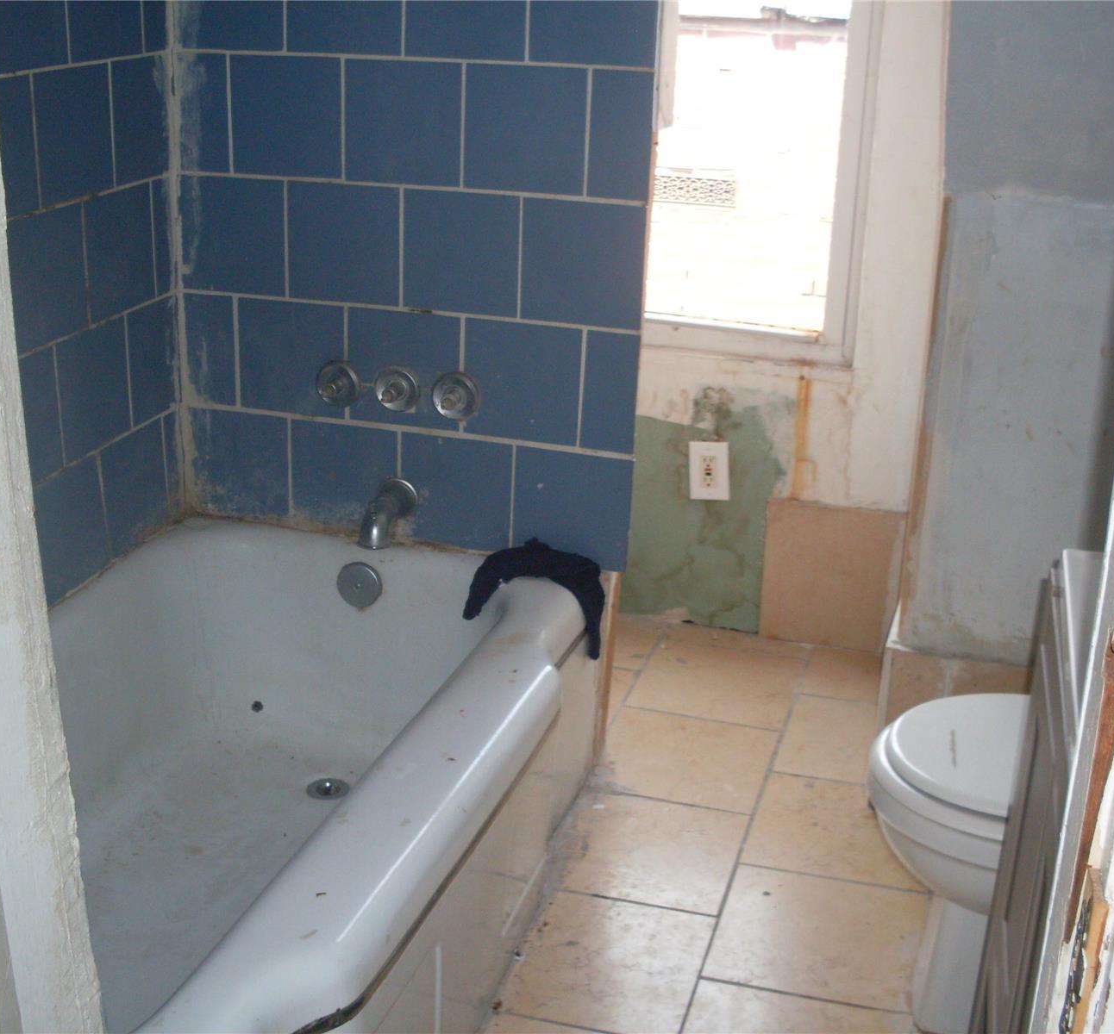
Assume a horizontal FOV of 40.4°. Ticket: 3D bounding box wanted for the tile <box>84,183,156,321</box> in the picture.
[{"bbox_3d":[-0.690,-0.419,2.379,0.010,0.199,0.200,8,22,15],"label":"tile"}]

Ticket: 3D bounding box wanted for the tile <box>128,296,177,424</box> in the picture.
[{"bbox_3d":[-0.676,-0.264,2.524,0.010,0.199,0.162,8,22,15],"label":"tile"}]

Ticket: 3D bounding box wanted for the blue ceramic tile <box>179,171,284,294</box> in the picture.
[{"bbox_3d":[-0.536,-0.467,2.505,0.204,0.199,0.010,8,22,15],"label":"blue ceramic tile"}]

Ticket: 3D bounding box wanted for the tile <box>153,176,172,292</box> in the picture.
[{"bbox_3d":[-0.669,-0.475,2.559,0.010,0.201,0.059,8,22,15],"label":"tile"}]

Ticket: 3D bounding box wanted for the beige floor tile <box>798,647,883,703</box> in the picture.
[{"bbox_3d":[0.579,0.322,3.073,0.159,0.010,0.225,8,22,15],"label":"beige floor tile"}]

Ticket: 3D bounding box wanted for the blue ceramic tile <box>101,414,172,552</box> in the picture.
[{"bbox_3d":[-0.724,-0.047,2.582,0.010,0.201,0.201,8,22,15],"label":"blue ceramic tile"}]

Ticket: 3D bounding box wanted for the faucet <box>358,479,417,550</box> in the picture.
[{"bbox_3d":[-0.296,-0.006,2.589,0.066,0.088,0.122,7,21,14],"label":"faucet"}]

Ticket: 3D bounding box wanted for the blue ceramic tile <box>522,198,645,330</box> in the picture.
[{"bbox_3d":[0.041,-0.406,2.422,0.200,0.200,0.010,7,21,14],"label":"blue ceramic tile"}]

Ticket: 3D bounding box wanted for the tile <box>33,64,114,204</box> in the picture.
[{"bbox_3d":[-0.707,-0.565,2.219,0.010,0.199,0.200,8,22,15],"label":"tile"}]

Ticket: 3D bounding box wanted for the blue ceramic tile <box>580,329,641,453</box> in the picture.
[{"bbox_3d":[0.088,-0.204,2.480,0.093,0.202,0.010,7,21,14],"label":"blue ceramic tile"}]

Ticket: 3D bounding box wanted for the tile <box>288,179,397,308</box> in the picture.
[{"bbox_3d":[-0.353,-0.455,2.519,0.200,0.200,0.010,7,21,14],"label":"tile"}]

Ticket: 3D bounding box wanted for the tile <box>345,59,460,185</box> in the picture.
[{"bbox_3d":[-0.238,-0.613,2.353,0.200,0.199,0.010,8,22,15],"label":"tile"}]

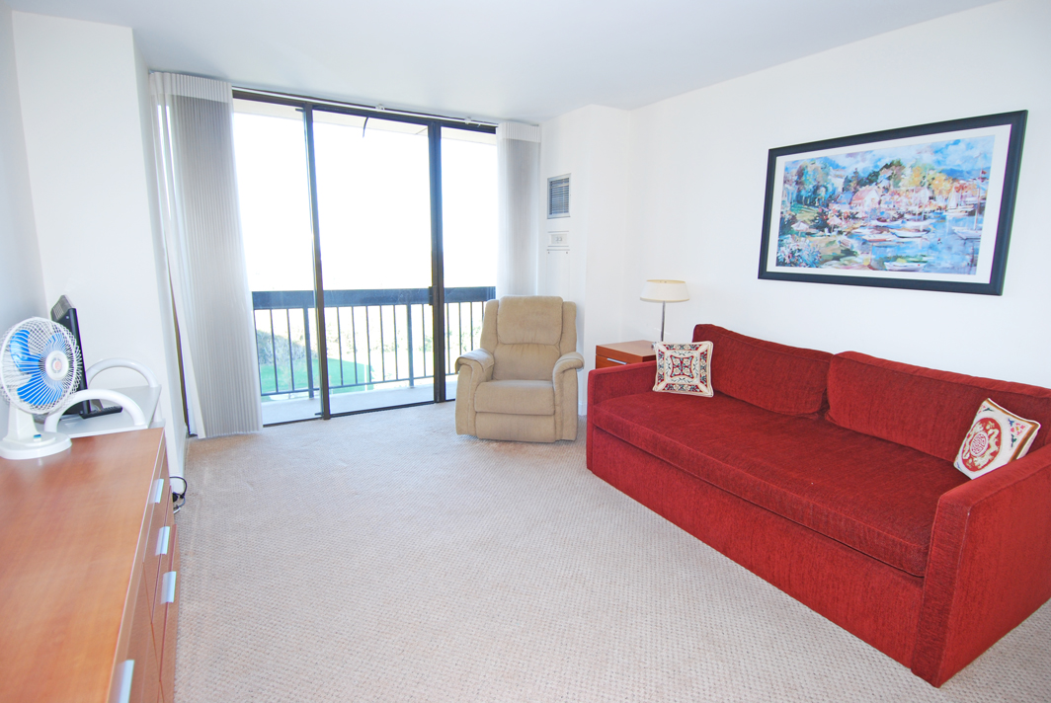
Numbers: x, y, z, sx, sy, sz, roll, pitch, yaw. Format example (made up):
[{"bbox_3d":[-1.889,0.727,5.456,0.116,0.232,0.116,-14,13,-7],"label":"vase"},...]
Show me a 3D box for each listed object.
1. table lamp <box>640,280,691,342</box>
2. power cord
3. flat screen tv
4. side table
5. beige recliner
[{"bbox_3d":[0.995,-0.266,3.800,0.340,0.487,0.340,-6,12,-31],"label":"table lamp"},{"bbox_3d":[-1.864,0.750,2.786,0.120,0.113,0.254,-6,12,-31],"label":"power cord"},{"bbox_3d":[-2.059,0.018,2.438,0.200,0.491,0.654,-9,15,-43],"label":"flat screen tv"},{"bbox_3d":[0.875,0.296,3.915,0.507,0.658,0.481,-6,12,-31],"label":"side table"},{"bbox_3d":[-0.009,0.087,4.085,0.888,0.985,0.908,2,11,6],"label":"beige recliner"}]

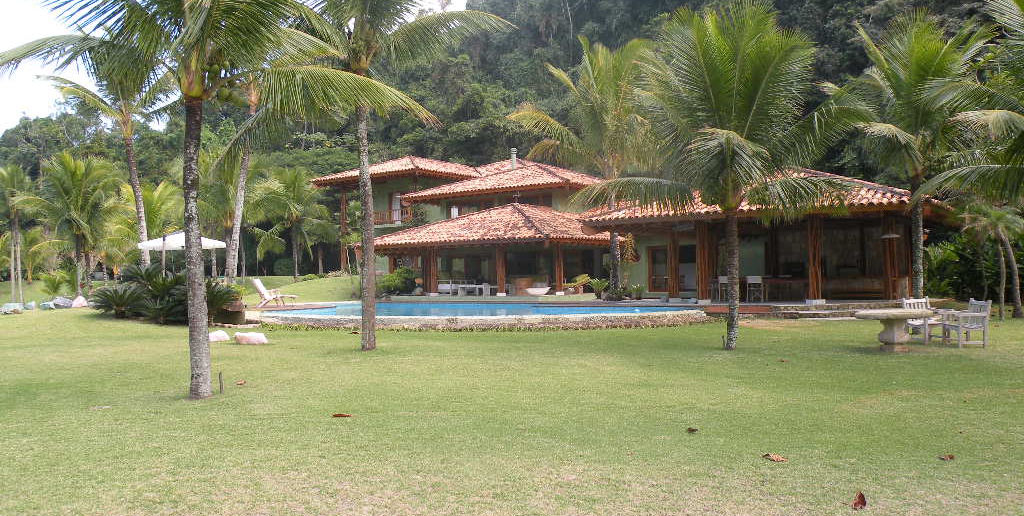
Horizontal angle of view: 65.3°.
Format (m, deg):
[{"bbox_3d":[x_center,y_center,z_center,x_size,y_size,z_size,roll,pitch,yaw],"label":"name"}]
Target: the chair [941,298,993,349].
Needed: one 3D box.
[{"bbox_3d":[8.773,1.263,15.400,0.620,0.900,0.620,-1,-1,-8],"label":"chair"}]

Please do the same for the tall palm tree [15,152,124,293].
[{"bbox_3d":[-22.940,-1.793,41.500,5.200,7.300,5.200,0,-1,-29],"label":"tall palm tree"}]

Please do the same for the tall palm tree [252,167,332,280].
[{"bbox_3d":[-13.466,-2.117,49.000,5.000,7.000,5.000,-1,-1,-15],"label":"tall palm tree"}]

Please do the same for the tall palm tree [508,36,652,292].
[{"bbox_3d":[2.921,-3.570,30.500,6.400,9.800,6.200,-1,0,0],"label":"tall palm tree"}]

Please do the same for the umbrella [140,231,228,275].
[{"bbox_3d":[-12.828,0.388,31.000,3.400,2.900,3.400,0,-1,-22],"label":"umbrella"}]

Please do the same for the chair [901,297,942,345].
[{"bbox_3d":[8.228,1.248,15.950,0.600,0.890,0.600,0,-1,-42],"label":"chair"}]

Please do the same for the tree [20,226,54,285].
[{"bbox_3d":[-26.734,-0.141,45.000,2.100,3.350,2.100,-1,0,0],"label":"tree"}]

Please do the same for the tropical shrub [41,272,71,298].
[{"bbox_3d":[-21.055,1.251,37.000,1.550,1.350,1.500,-1,0,0],"label":"tropical shrub"}]

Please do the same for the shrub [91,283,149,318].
[{"bbox_3d":[-13.907,1.506,28.300,1.950,1.300,1.950,0,-1,-26],"label":"shrub"}]

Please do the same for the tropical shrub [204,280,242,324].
[{"bbox_3d":[-8.940,1.322,24.000,1.500,1.350,1.500,-1,0,0],"label":"tropical shrub"}]

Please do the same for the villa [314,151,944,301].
[{"bbox_3d":[3.256,-2.220,39.400,33.000,8.100,15.000,-1,-1,40],"label":"villa"}]

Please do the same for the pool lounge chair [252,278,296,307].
[{"bbox_3d":[-8.012,1.183,27.000,1.500,0.950,0.650,-1,0,16],"label":"pool lounge chair"}]

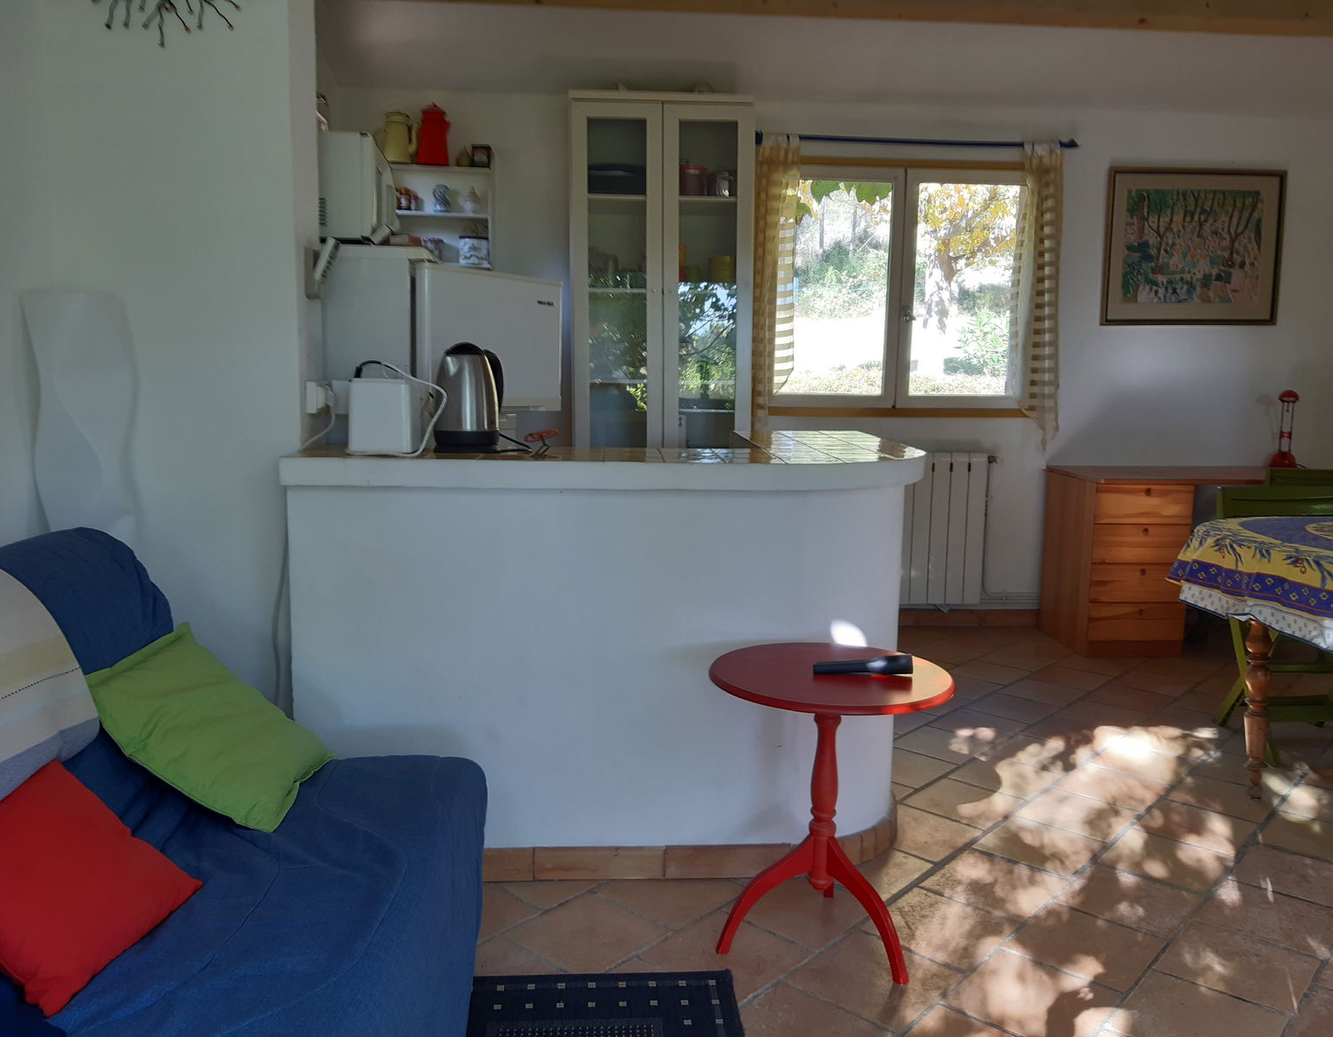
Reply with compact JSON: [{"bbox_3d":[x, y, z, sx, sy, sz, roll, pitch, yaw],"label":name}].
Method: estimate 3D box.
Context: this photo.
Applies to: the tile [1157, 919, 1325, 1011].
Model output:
[{"bbox_3d":[1.133,0.891,2.059,0.242,0.012,0.250,8,11,42],"label":"tile"}]

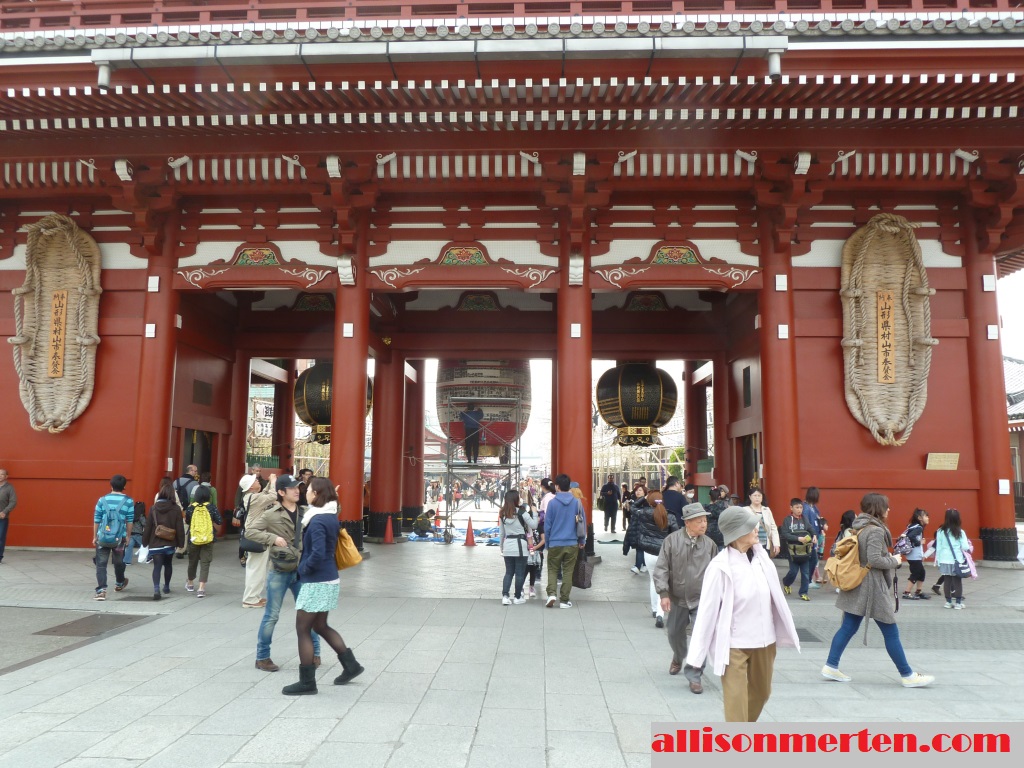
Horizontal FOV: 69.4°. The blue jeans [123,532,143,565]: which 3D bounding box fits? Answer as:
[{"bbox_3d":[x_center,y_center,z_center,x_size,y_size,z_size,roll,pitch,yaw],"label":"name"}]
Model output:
[{"bbox_3d":[-6.859,2.988,13.432,0.360,0.571,0.360,-5,-10,39],"label":"blue jeans"}]

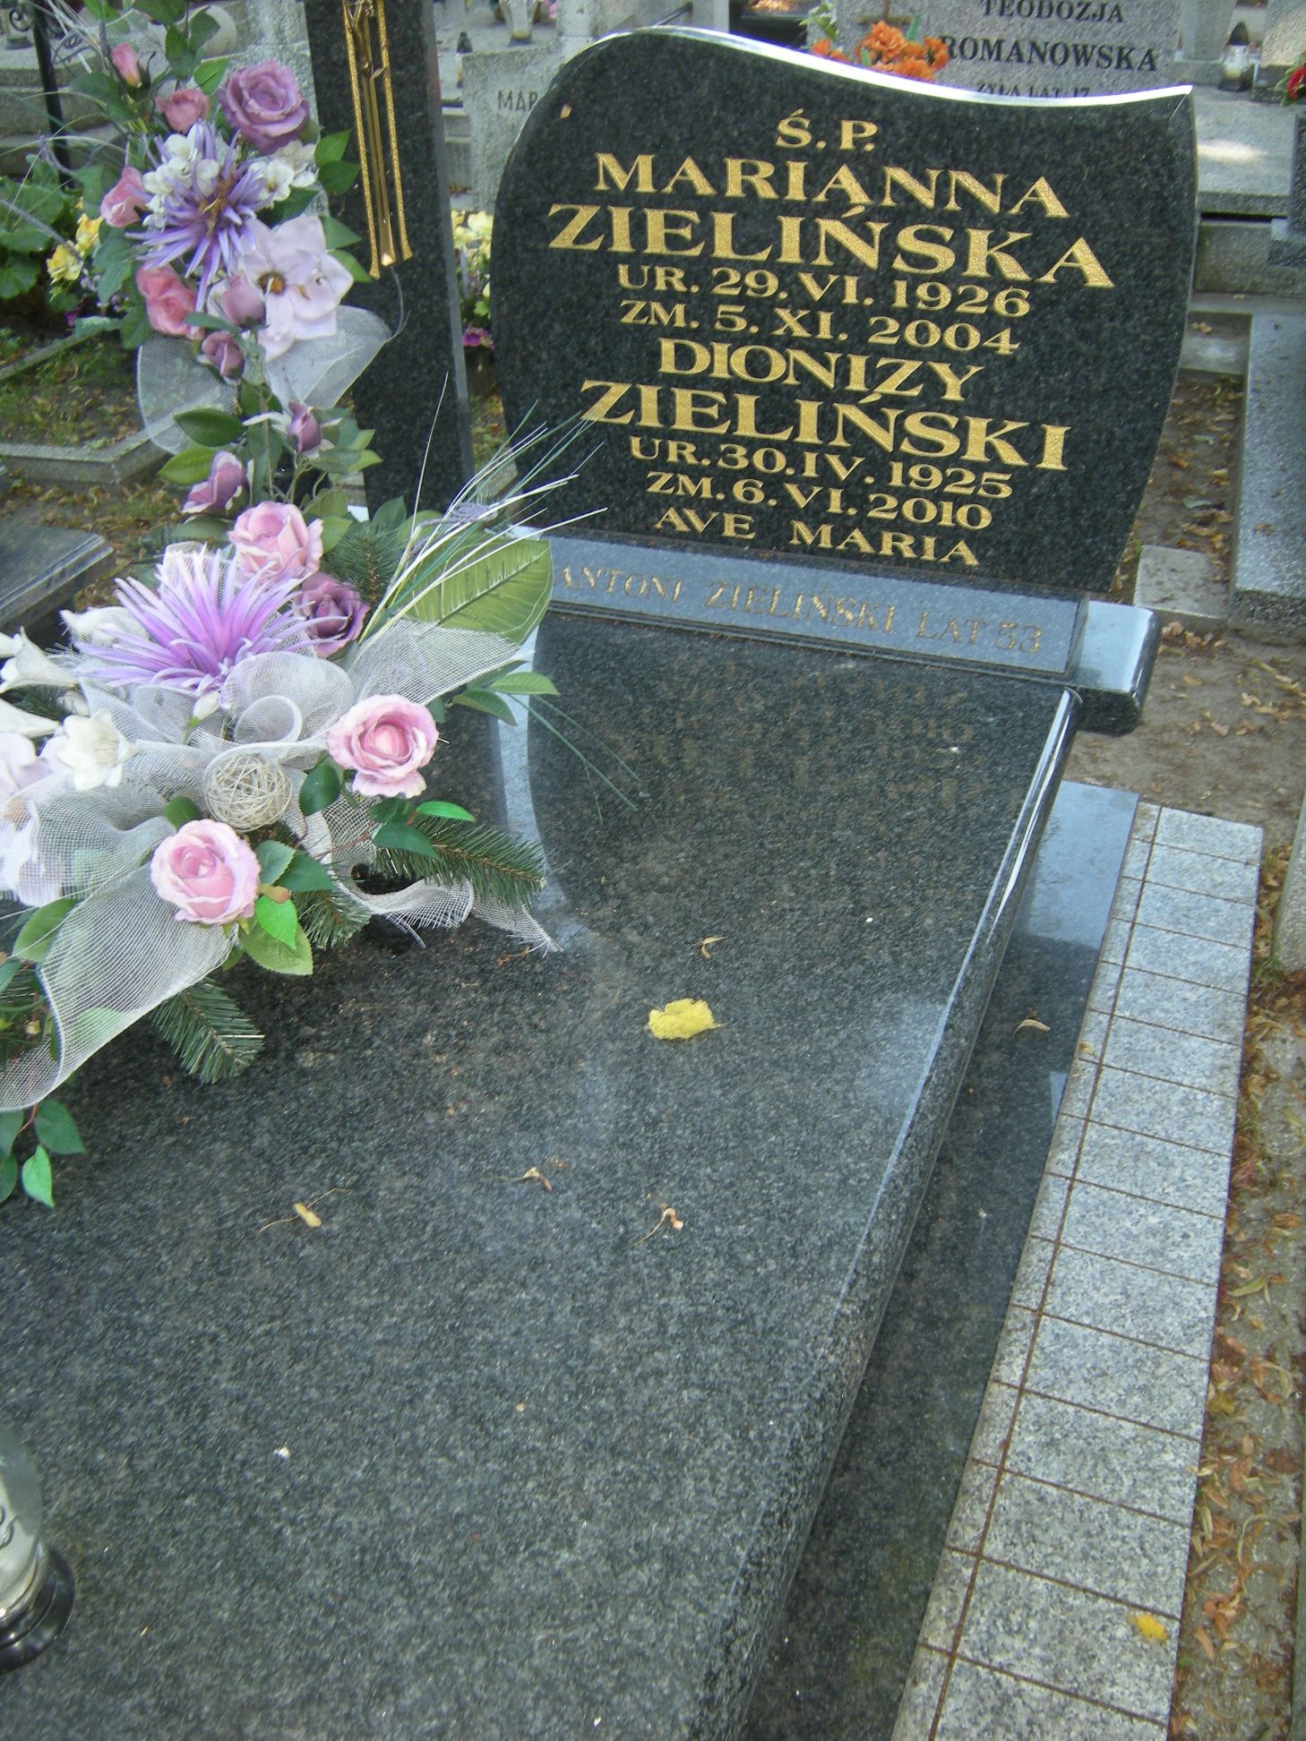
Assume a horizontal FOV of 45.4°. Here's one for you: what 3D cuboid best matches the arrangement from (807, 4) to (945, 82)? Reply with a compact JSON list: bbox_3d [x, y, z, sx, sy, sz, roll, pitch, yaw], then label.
[{"bbox_3d":[0.642,-2.320,4.450,0.370,0.290,0.250,13,40,17],"label":"arrangement"}]

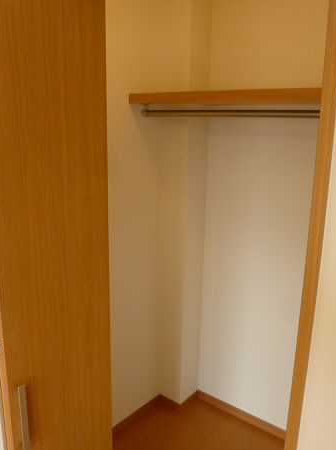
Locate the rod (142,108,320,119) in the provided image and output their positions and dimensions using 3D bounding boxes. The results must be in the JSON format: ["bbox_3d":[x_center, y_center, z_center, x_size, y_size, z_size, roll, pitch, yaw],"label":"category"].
[{"bbox_3d":[0.307,-0.444,1.667,1.060,0.032,0.032,11,17,37],"label":"rod"}]

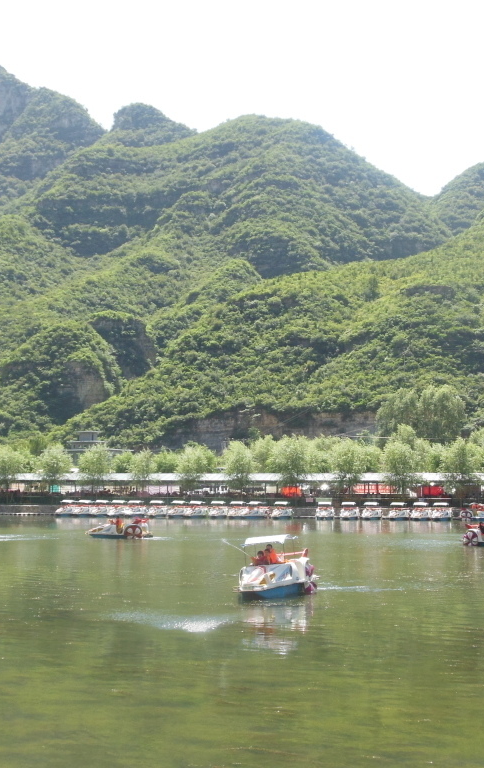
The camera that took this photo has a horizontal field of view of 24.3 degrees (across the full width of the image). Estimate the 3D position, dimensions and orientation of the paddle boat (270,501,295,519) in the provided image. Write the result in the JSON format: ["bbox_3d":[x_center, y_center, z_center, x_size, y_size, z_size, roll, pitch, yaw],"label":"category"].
[{"bbox_3d":[4.059,12.998,115.500,1.800,1.720,3.700,-1,-5,16],"label":"paddle boat"}]

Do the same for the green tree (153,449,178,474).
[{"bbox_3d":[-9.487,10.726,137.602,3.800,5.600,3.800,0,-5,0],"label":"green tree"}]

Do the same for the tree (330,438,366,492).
[{"bbox_3d":[12.127,9.736,128.000,4.099,7.060,4.099,0,-5,0],"label":"tree"}]

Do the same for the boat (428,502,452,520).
[{"bbox_3d":[19.522,12.516,110.000,1.800,1.720,3.700,-2,-6,20],"label":"boat"}]

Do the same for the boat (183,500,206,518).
[{"bbox_3d":[-4.913,13.276,118.779,1.750,1.900,3.700,-2,-6,24],"label":"boat"}]

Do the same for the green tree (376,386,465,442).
[{"bbox_3d":[27.300,8.904,171.920,13.460,17.730,10.100,0,-5,0],"label":"green tree"}]

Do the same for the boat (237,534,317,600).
[{"bbox_3d":[0.944,4.689,29.087,1.600,1.650,3.400,-3,-6,25],"label":"boat"}]

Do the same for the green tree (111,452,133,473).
[{"bbox_3d":[-16.120,11.754,151.000,3.090,5.105,3.090,0,-5,0],"label":"green tree"}]

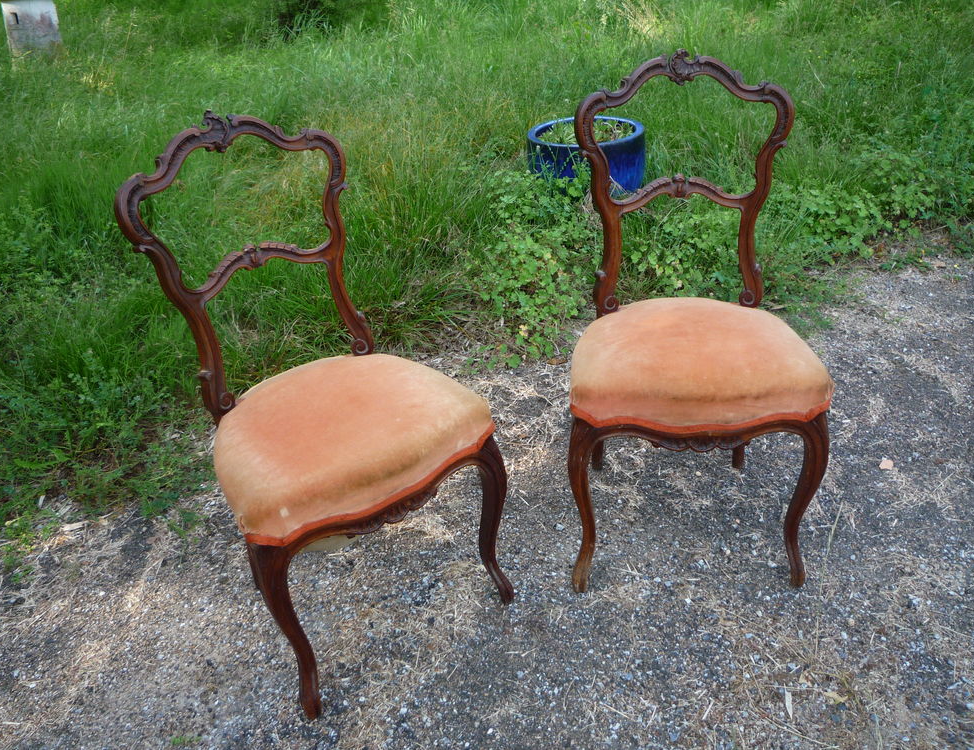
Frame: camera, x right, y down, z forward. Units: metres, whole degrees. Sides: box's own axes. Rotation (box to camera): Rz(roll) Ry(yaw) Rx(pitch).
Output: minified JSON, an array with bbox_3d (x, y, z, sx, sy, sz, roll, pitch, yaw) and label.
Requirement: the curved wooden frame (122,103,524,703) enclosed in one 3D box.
[{"bbox_3d":[-0.288,0.045,1.502,0.464,0.910,0.480,-24,38,-27],"label":"curved wooden frame"}]

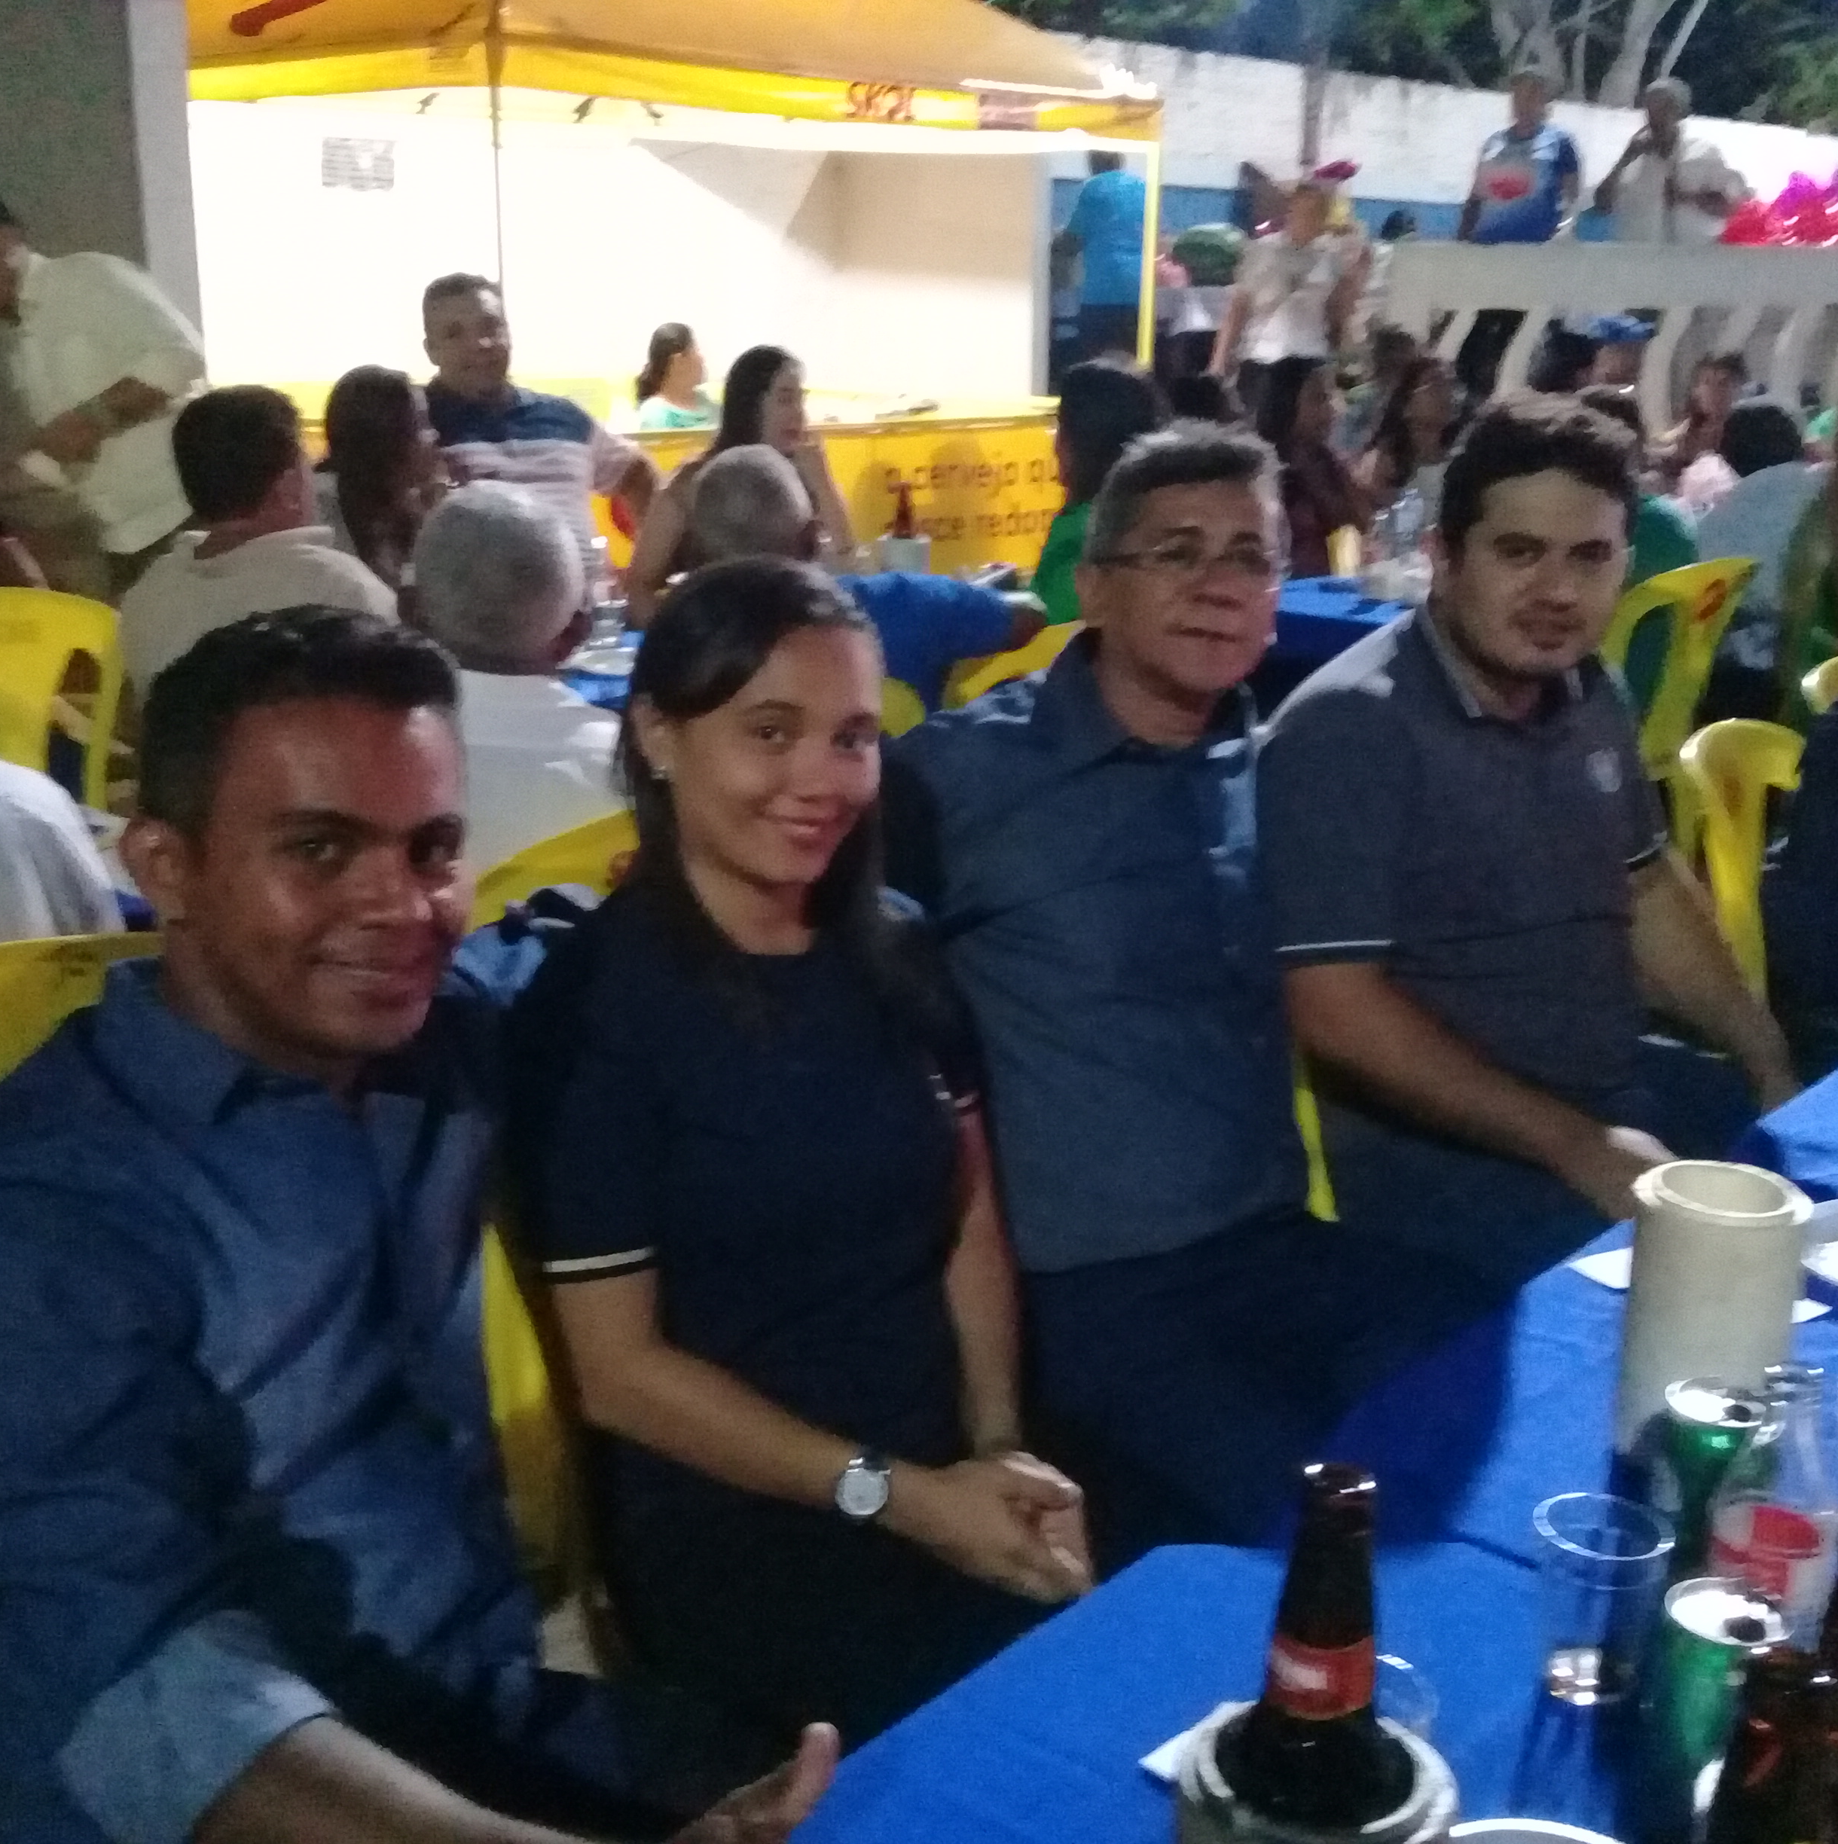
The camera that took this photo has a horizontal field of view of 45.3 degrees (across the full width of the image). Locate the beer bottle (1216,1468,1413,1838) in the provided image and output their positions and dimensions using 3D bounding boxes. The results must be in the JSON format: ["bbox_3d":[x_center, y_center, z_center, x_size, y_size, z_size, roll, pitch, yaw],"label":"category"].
[{"bbox_3d":[0.149,0.337,0.830,0.074,0.288,0.074,1,16,0],"label":"beer bottle"}]

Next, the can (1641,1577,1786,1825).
[{"bbox_3d":[0.356,0.363,0.985,0.066,0.122,0.066,1,15,0],"label":"can"}]

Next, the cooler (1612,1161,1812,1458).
[{"bbox_3d":[0.469,0.242,1.310,0.101,0.175,0.101,1,16,0],"label":"cooler"}]

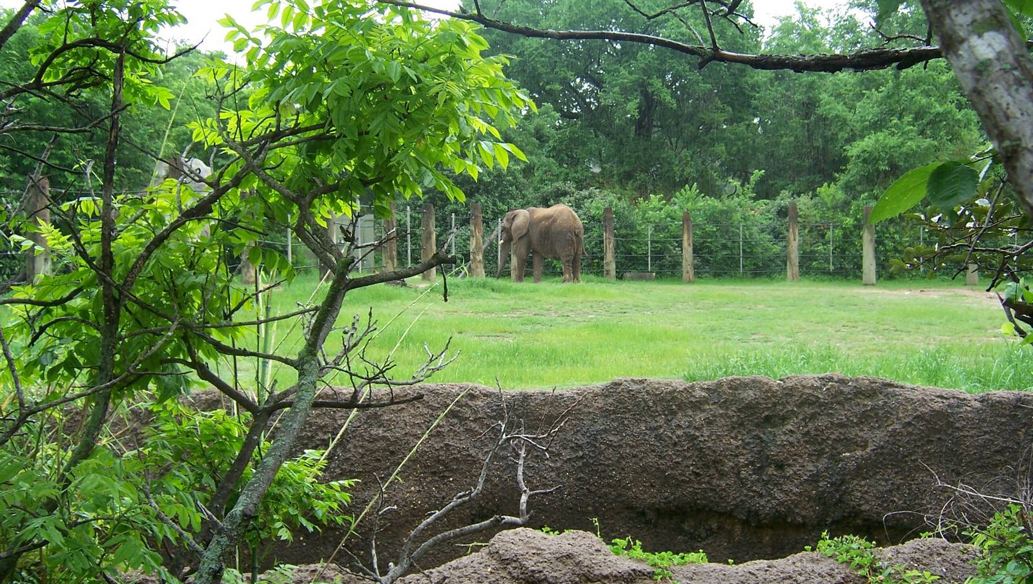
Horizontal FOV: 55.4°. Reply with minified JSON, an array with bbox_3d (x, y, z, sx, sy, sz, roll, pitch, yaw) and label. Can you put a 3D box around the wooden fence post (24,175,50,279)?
[{"bbox_3d":[-8.748,-1.077,18.000,0.430,2.170,0.430,0,2,0],"label":"wooden fence post"}]

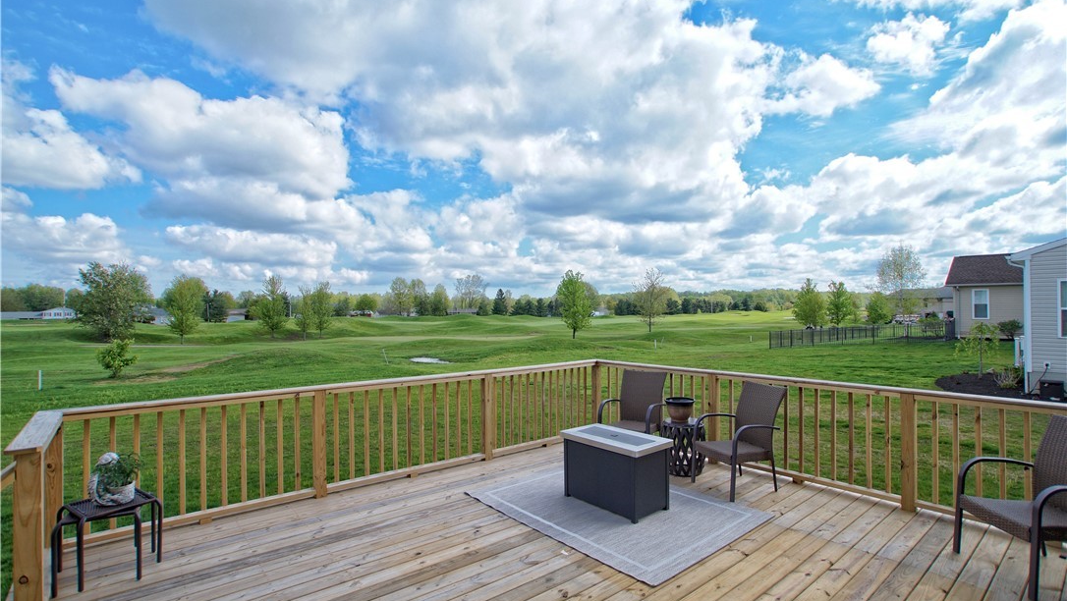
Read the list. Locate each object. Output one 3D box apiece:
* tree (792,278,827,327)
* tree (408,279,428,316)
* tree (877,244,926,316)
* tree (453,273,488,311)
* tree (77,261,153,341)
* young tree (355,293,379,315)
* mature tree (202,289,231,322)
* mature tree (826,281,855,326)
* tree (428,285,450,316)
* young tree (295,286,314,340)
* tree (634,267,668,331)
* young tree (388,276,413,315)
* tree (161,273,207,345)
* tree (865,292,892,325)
[{"bbox_3d":[33.280,0.440,57.000,4.170,6.210,4.170,0,0,0],"label":"tree"},{"bbox_3d":[-35.333,-1.052,145.000,6.300,11.430,6.300,0,-1,0],"label":"tree"},{"bbox_3d":[28.740,-0.810,37.000,3.910,7.370,3.910,0,0,0],"label":"tree"},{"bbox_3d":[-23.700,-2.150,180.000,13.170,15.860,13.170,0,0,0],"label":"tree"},{"bbox_3d":[-35.462,0.124,40.000,5.000,6.800,5.000,0,-1,0],"label":"tree"},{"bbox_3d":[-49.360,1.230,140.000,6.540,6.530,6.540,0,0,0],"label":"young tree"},{"bbox_3d":[-73.341,1.312,110.000,5.000,7.870,5.000,0,-1,0],"label":"mature tree"},{"bbox_3d":[42.773,0.445,66.000,3.300,6.230,3.300,0,-1,0],"label":"mature tree"},{"bbox_3d":[-27.727,-0.145,140.000,6.200,9.290,6.200,0,-1,0],"label":"tree"},{"bbox_3d":[-20.251,1.176,42.000,1.600,4.700,1.600,0,-1,0],"label":"young tree"},{"bbox_3d":[12.690,-0.050,51.000,3.840,6.980,3.840,0,0,0],"label":"tree"},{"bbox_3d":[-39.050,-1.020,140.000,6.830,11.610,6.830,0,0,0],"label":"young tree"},{"bbox_3d":[-28.833,0.768,39.000,2.900,5.660,2.900,0,-1,0],"label":"tree"},{"bbox_3d":[49.640,1.160,68.000,3.730,4.720,3.730,0,0,0],"label":"tree"}]

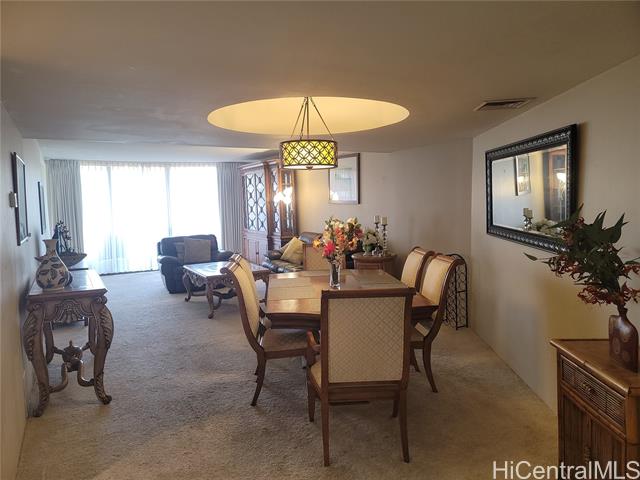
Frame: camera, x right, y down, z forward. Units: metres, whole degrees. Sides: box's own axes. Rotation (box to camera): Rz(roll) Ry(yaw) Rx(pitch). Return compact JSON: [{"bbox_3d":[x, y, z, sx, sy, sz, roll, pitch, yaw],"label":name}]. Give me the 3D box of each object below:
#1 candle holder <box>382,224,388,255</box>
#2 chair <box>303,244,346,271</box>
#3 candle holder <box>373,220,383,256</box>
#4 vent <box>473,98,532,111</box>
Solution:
[{"bbox_3d":[0.951,-0.019,6.742,0.100,0.503,0.100,-1,5,-6],"label":"candle holder"},{"bbox_3d":[0.070,0.572,4.746,0.570,1.020,0.700,-1,5,-5],"label":"chair"},{"bbox_3d":[0.861,-0.044,6.921,0.115,0.526,0.115,-1,5,-6],"label":"candle holder"},{"bbox_3d":[1.390,-1.028,3.508,0.370,0.030,0.410,0,5,3],"label":"vent"}]

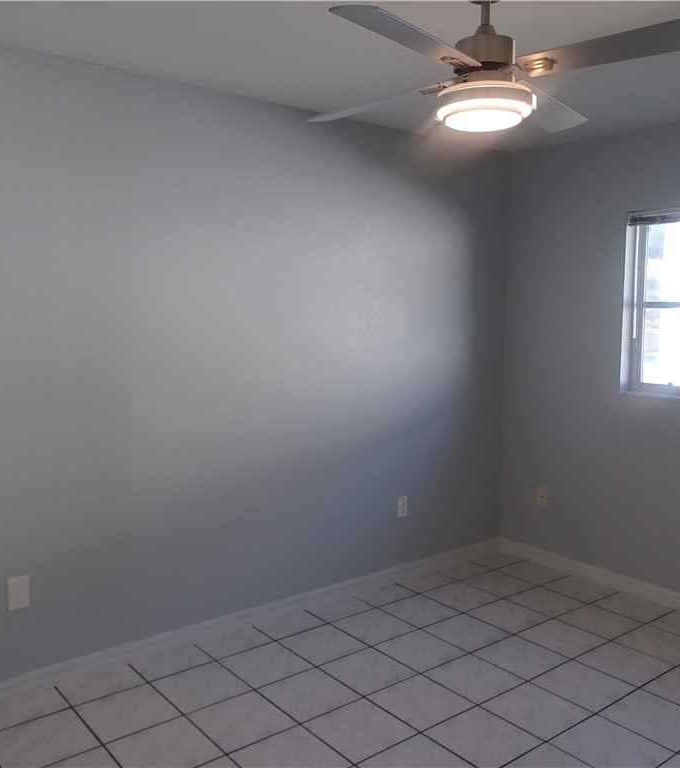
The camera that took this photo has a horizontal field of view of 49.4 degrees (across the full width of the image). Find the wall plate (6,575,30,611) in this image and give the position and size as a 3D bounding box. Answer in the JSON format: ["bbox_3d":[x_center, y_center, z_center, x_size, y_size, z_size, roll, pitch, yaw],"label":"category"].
[{"bbox_3d":[-1.212,0.791,2.792,0.073,0.119,0.008,-4,7,-38],"label":"wall plate"}]

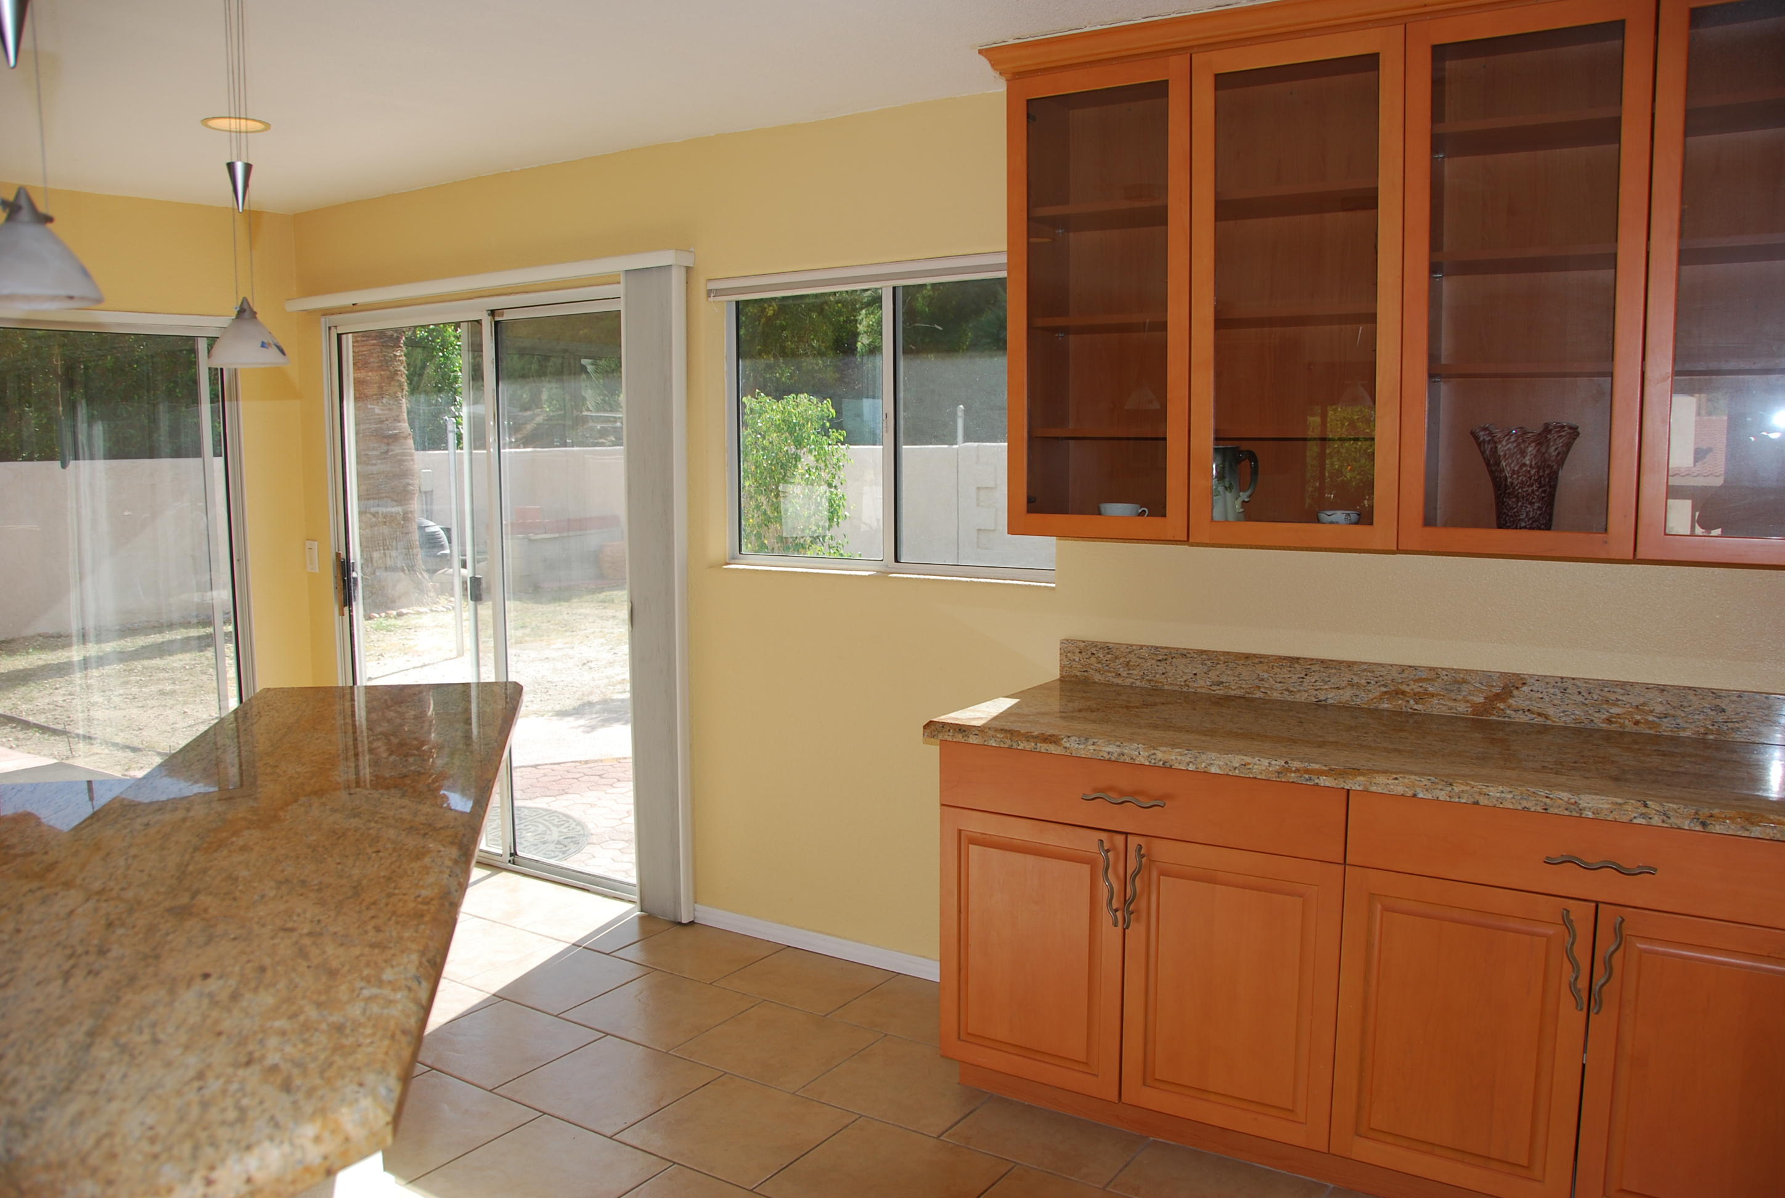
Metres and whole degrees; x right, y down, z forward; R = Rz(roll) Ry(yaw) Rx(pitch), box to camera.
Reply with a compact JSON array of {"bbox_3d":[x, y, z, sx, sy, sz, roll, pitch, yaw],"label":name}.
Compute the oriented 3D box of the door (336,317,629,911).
[{"bbox_3d":[-1.446,-0.023,4.835,1.699,2.023,0.120,4,6,33],"label":"door"}]

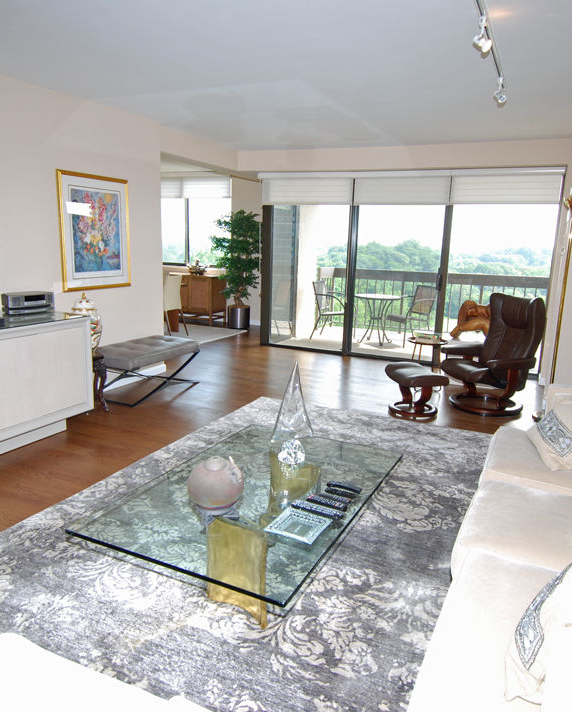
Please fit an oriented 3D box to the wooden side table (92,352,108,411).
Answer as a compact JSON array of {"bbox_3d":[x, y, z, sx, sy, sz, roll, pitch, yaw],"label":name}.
[{"bbox_3d":[-1.650,0.234,4.453,0.300,0.440,0.300,7,13,25],"label":"wooden side table"}]

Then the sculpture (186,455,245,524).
[{"bbox_3d":[-0.263,0.496,2.046,0.215,0.250,0.215,1,12,0],"label":"sculpture"}]

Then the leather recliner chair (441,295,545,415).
[{"bbox_3d":[1.836,-0.038,4.774,0.770,1.010,0.750,-3,13,-21],"label":"leather recliner chair"}]

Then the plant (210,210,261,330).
[{"bbox_3d":[-0.752,-1.426,8.807,0.820,1.930,0.820,1,12,0],"label":"plant"}]

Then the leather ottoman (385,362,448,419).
[{"bbox_3d":[1.120,0.293,4.607,0.430,0.395,0.500,-3,13,-21],"label":"leather ottoman"}]

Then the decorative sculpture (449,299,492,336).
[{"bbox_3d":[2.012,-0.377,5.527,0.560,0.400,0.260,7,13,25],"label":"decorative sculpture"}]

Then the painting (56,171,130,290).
[{"bbox_3d":[-1.681,-1.084,4.719,0.035,0.975,0.807,7,13,25],"label":"painting"}]

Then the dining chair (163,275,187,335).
[{"bbox_3d":[-1.797,-0.746,7.931,0.560,0.910,0.460,7,13,25],"label":"dining chair"}]

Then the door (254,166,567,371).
[{"bbox_3d":[1.266,-1.068,6.556,3.580,2.260,0.120,7,13,25],"label":"door"}]

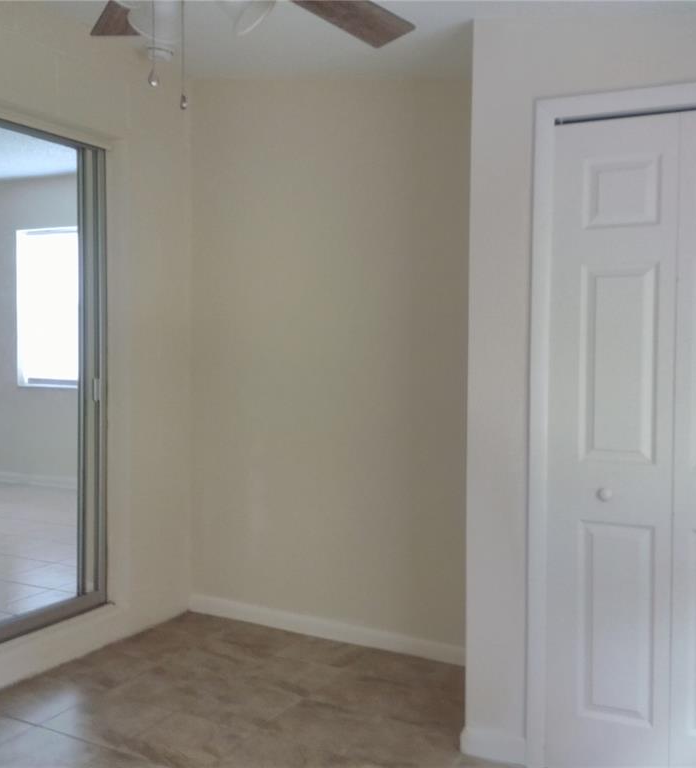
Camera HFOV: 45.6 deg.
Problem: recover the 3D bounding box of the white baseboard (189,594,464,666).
[{"bbox_3d":[-0.076,1.153,3.878,1.699,0.088,0.016,2,2,28],"label":"white baseboard"}]

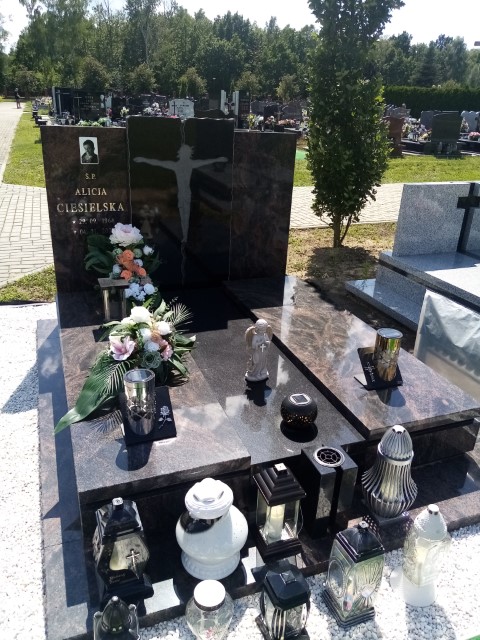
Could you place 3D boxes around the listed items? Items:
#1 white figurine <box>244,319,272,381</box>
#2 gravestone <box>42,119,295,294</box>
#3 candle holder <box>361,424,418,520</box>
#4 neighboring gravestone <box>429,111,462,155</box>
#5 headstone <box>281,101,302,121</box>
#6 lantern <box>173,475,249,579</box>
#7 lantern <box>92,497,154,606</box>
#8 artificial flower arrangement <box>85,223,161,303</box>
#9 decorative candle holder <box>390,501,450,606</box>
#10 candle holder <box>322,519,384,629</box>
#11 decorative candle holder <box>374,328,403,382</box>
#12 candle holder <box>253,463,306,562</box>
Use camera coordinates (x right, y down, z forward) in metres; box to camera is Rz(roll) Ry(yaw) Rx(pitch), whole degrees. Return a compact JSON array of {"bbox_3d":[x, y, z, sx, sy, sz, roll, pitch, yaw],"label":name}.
[{"bbox_3d":[0.084,0.124,2.050,0.118,0.266,0.085,-3,25,-14],"label":"white figurine"},{"bbox_3d":[-0.399,-0.755,3.169,1.602,1.059,0.098,-6,26,-20],"label":"gravestone"},{"bbox_3d":[0.532,0.516,1.652,0.203,0.351,0.203,-7,26,-21],"label":"candle holder"},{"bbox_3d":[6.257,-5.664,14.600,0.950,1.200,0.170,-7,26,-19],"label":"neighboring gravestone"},{"bbox_3d":[2.055,-8.241,19.000,0.950,0.900,0.120,-7,26,-21],"label":"headstone"},{"bbox_3d":[-0.093,0.660,1.575,0.238,0.294,0.238,3,24,-1],"label":"lantern"},{"bbox_3d":[-0.357,0.675,1.456,0.147,0.331,0.142,-4,25,-17],"label":"lantern"},{"bbox_3d":[-0.701,-0.343,2.900,0.436,0.489,0.285,-6,26,-20],"label":"artificial flower arrangement"},{"bbox_3d":[0.592,0.746,1.525,0.138,0.381,0.138,-7,26,-21],"label":"decorative candle holder"},{"bbox_3d":[0.360,0.759,1.482,0.125,0.350,0.125,-7,26,-23],"label":"candle holder"},{"bbox_3d":[0.616,0.146,2.000,0.108,0.196,0.108,-7,26,-21],"label":"decorative candle holder"},{"bbox_3d":[0.122,0.583,1.489,0.130,0.324,0.130,-7,26,-21],"label":"candle holder"}]

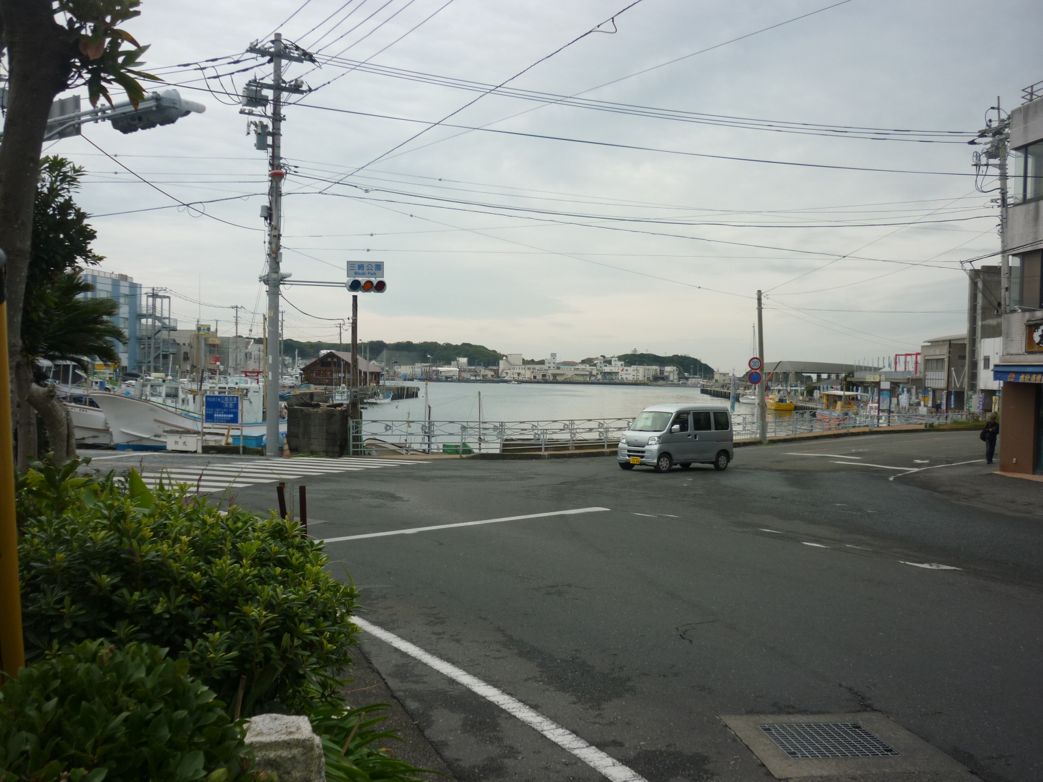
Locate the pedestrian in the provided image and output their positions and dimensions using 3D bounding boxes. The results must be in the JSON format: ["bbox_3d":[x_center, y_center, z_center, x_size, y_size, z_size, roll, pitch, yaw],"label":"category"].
[{"bbox_3d":[15.291,1.579,32.382,0.580,1.664,0.420,2,1,25],"label":"pedestrian"}]

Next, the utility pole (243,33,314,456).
[{"bbox_3d":[-7.805,-4.659,31.800,2.000,13.454,1.000,0,2,-37],"label":"utility pole"}]

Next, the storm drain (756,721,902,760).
[{"bbox_3d":[1.655,1.915,5.380,0.600,0.050,0.510,1,1,-6],"label":"storm drain"}]

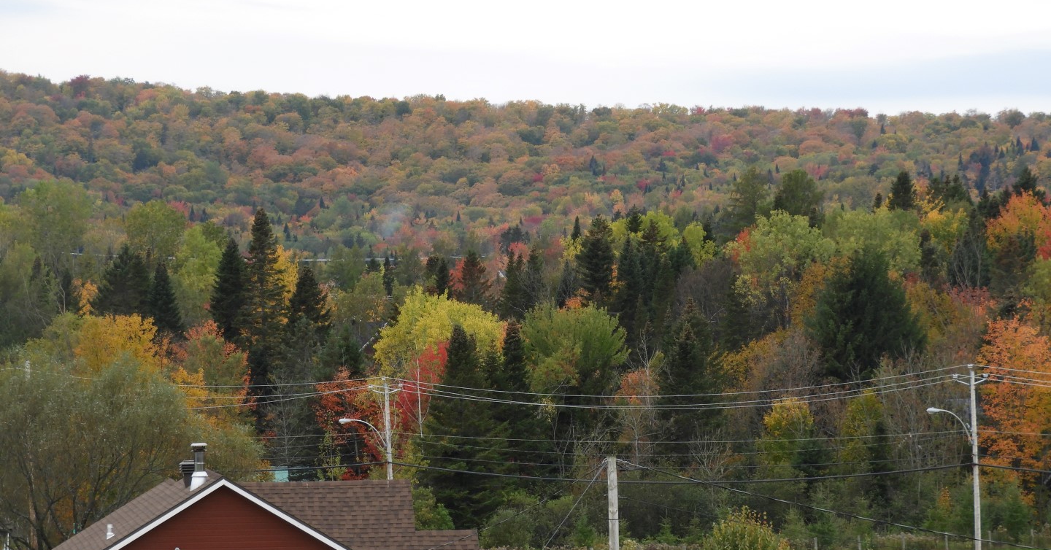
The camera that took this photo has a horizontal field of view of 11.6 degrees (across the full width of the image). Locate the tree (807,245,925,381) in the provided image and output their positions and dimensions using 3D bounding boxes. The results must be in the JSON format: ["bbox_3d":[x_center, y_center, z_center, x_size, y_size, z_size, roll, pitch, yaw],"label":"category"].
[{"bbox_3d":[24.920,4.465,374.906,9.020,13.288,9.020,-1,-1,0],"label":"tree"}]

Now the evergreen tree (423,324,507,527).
[{"bbox_3d":[-3.508,8.840,300.000,4.900,12.000,4.900,-1,-1,0],"label":"evergreen tree"}]

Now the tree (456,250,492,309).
[{"bbox_3d":[-5.051,2.994,500.000,4.300,11.000,4.300,-1,-1,0],"label":"tree"}]

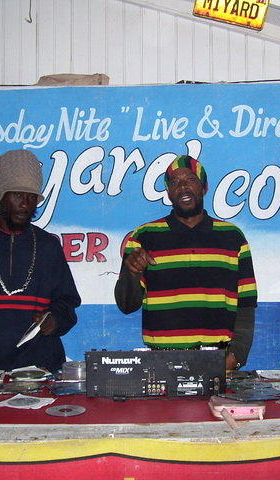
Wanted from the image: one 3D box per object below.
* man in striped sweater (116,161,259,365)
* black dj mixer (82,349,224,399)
[{"bbox_3d":[0.183,0.530,2.690,0.570,1.730,0.420,0,2,2],"label":"man in striped sweater"},{"bbox_3d":[0.055,0.427,2.310,0.460,0.155,0.320,0,2,0],"label":"black dj mixer"}]

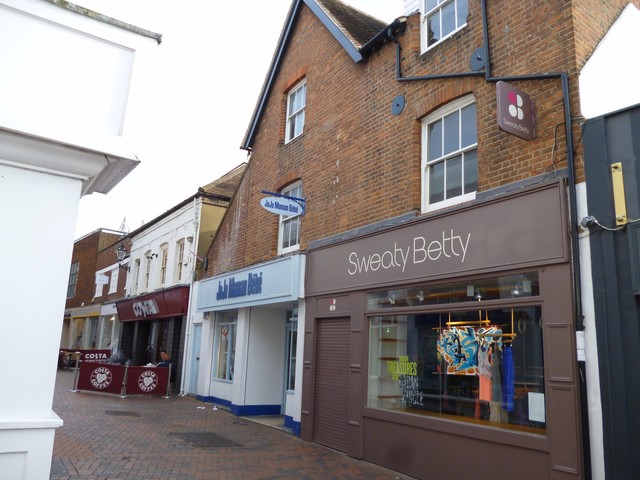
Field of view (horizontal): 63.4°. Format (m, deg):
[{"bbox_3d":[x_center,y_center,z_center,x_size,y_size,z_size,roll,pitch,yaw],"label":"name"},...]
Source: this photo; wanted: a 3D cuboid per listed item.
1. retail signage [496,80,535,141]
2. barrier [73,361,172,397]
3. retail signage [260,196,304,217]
[{"bbox_3d":[2.243,-1.470,5.932,0.600,0.590,0.060,10,-14,-32],"label":"retail signage"},{"bbox_3d":[-5.730,4.050,15.050,2.720,0.900,0.300,2,-12,2],"label":"barrier"},{"bbox_3d":[-0.728,-0.657,10.140,0.980,0.335,0.050,10,-14,-32],"label":"retail signage"}]

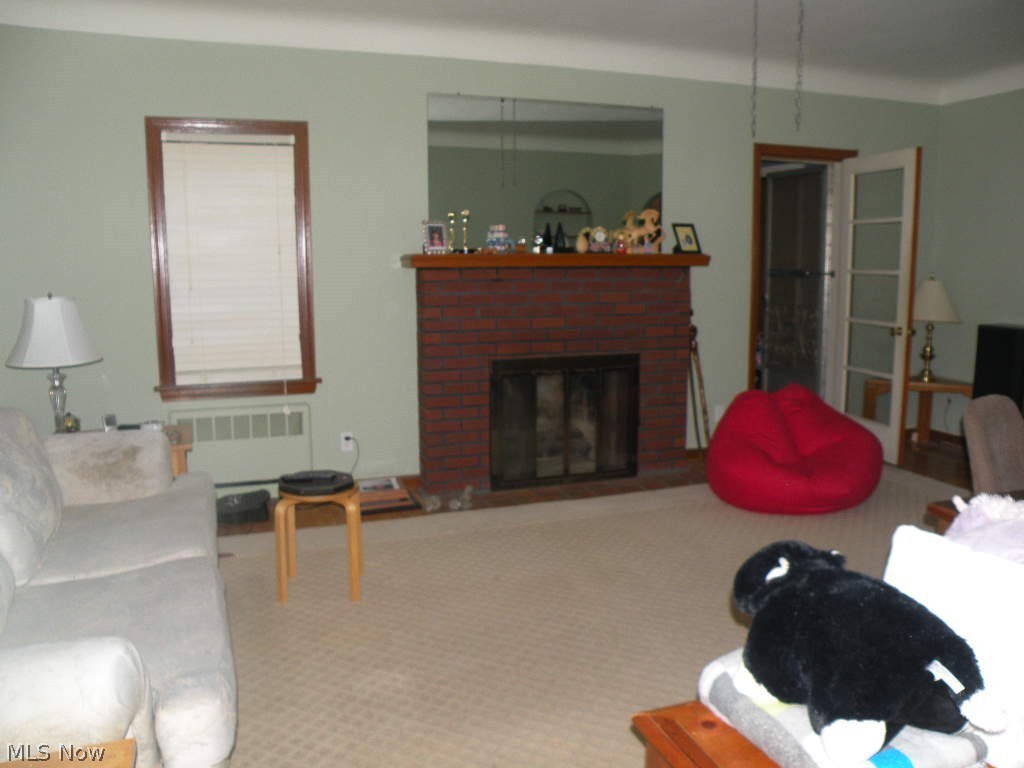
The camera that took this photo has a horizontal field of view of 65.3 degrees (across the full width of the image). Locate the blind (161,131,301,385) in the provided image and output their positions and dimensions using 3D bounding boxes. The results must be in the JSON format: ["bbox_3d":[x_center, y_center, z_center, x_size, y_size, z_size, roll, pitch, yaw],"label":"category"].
[{"bbox_3d":[-1.500,-0.670,4.308,0.690,1.345,0.050,-3,9,-19],"label":"blind"}]

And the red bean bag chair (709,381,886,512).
[{"bbox_3d":[1.622,0.321,4.559,0.920,0.610,0.920,3,9,20],"label":"red bean bag chair"}]

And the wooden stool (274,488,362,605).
[{"bbox_3d":[-0.776,0.609,3.214,0.335,0.450,0.335,-1,8,-3],"label":"wooden stool"}]

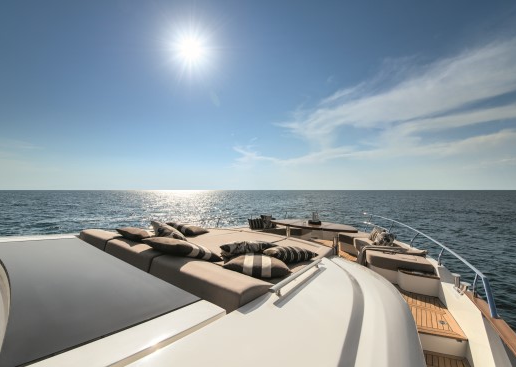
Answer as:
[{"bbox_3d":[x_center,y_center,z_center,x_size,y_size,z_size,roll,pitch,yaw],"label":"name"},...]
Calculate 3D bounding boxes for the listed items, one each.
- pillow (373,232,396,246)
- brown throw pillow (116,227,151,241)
[{"bbox_3d":[2.513,1.113,4.250,0.430,0.400,0.150,-1,-42,34],"label":"pillow"},{"bbox_3d":[-1.484,0.602,2.550,0.430,0.140,0.380,5,1,30],"label":"brown throw pillow"}]

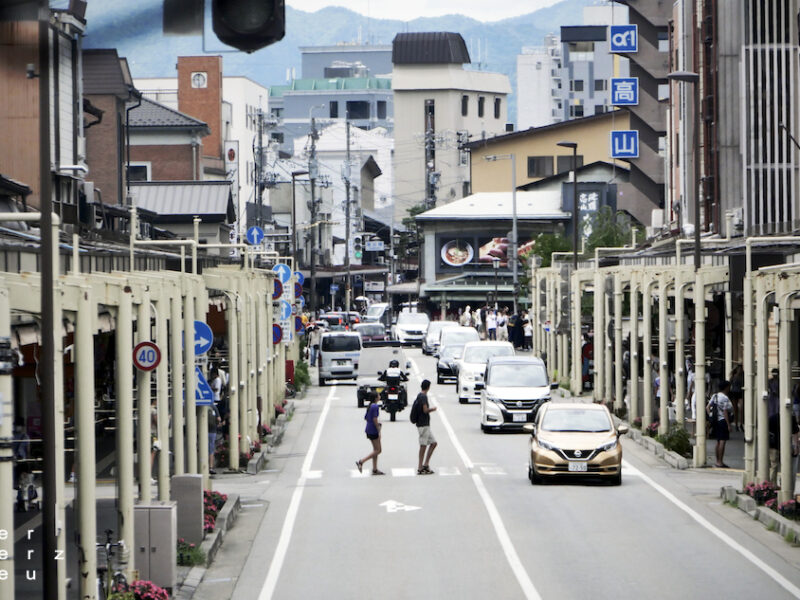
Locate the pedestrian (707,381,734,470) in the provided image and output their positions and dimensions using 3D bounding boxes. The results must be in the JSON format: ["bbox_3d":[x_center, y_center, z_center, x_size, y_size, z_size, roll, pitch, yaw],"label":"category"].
[{"bbox_3d":[6.245,2.428,103.000,0.380,1.690,0.480,-1,0,-44],"label":"pedestrian"}]

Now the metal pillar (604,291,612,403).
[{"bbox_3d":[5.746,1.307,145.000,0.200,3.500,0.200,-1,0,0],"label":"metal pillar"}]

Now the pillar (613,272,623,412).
[{"bbox_3d":[5.723,1.113,138.000,0.180,3.667,0.180,-1,0,0],"label":"pillar"}]

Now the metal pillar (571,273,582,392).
[{"bbox_3d":[5.526,1.062,164.500,0.240,3.840,0.210,-1,0,0],"label":"metal pillar"}]

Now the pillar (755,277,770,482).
[{"bbox_3d":[6.002,1.387,87.000,0.170,3.550,0.170,-1,0,0],"label":"pillar"}]

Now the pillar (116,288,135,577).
[{"bbox_3d":[-3.328,1.652,64.000,0.190,3.600,0.190,0,0,0],"label":"pillar"}]

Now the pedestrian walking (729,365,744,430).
[{"bbox_3d":[7.942,2.300,124.000,0.420,1.565,0.360,0,0,26],"label":"pedestrian walking"}]

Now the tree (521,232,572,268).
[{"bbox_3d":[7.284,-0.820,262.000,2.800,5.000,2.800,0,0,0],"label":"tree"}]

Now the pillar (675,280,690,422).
[{"bbox_3d":[5.840,1.299,109.500,0.175,3.491,0.175,-1,0,0],"label":"pillar"}]

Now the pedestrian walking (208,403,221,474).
[{"bbox_3d":[-3.677,2.553,102.500,0.360,1.663,0.460,-1,0,14],"label":"pedestrian walking"}]

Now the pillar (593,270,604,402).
[{"bbox_3d":[5.722,1.078,151.500,0.280,3.850,0.250,-1,0,0],"label":"pillar"}]

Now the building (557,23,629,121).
[{"bbox_3d":[25.919,-16.419,637.326,8.721,32.880,12.000,0,0,27],"label":"building"}]

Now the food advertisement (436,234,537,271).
[{"bbox_3d":[4.974,-2.731,303.000,5.500,2.050,0.150,0,0,0],"label":"food advertisement"}]

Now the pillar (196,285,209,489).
[{"bbox_3d":[-3.458,1.492,92.500,0.220,3.680,0.220,0,0,0],"label":"pillar"}]

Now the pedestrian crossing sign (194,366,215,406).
[{"bbox_3d":[-3.516,1.500,91.800,0.580,0.700,0.050,-1,0,0],"label":"pedestrian crossing sign"}]

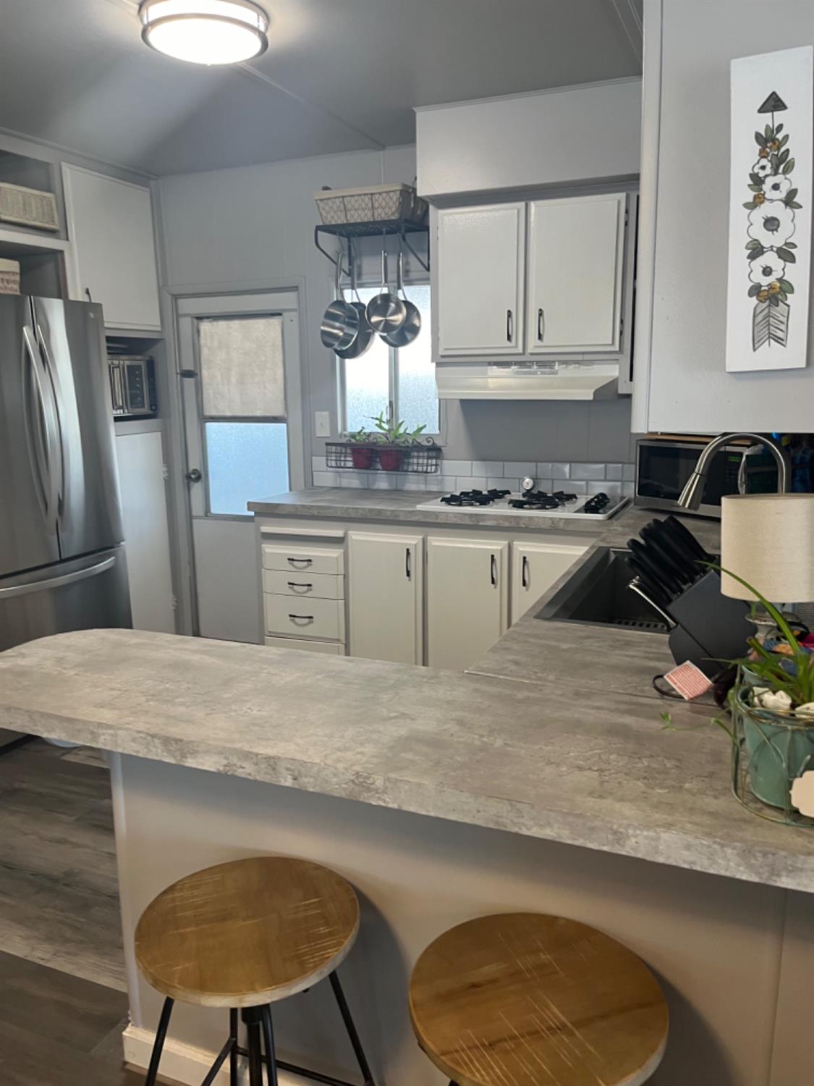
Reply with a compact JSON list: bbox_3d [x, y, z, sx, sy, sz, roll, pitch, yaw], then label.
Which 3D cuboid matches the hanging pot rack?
[{"bbox_3d":[-0.147,-1.311,3.638,0.415,0.188,0.275,4,12,22],"label":"hanging pot rack"}]

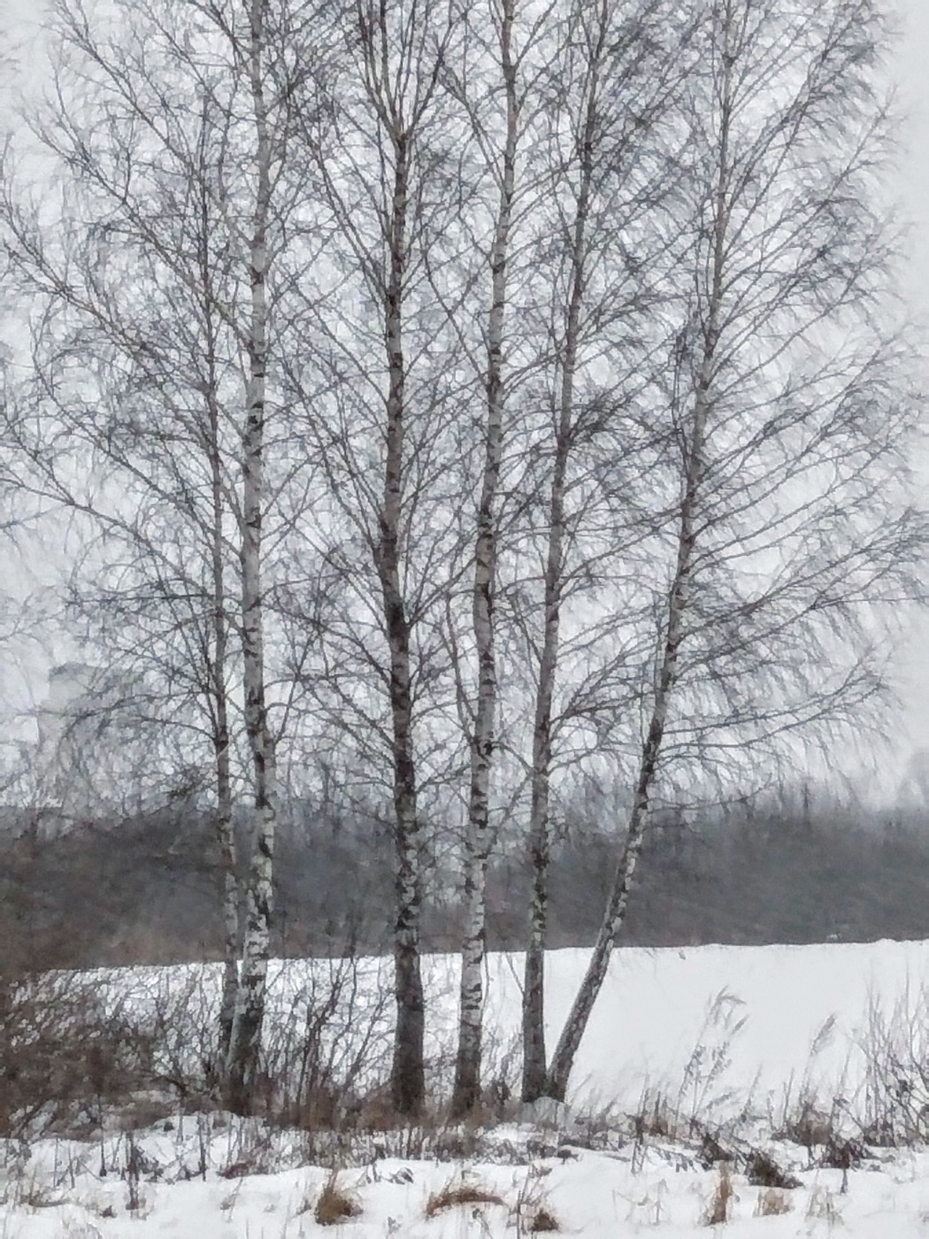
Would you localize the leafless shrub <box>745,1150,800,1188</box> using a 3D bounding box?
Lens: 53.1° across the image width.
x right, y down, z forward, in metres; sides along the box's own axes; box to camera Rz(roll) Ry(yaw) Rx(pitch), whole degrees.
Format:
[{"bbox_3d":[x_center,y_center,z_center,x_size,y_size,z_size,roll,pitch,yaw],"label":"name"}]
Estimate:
[{"bbox_3d":[1.965,3.514,5.952,0.330,0.220,0.270,-5,-18,15],"label":"leafless shrub"}]

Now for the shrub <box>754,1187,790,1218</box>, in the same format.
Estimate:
[{"bbox_3d":[1.777,3.361,5.370,0.200,0.155,0.160,-5,-18,15],"label":"shrub"}]

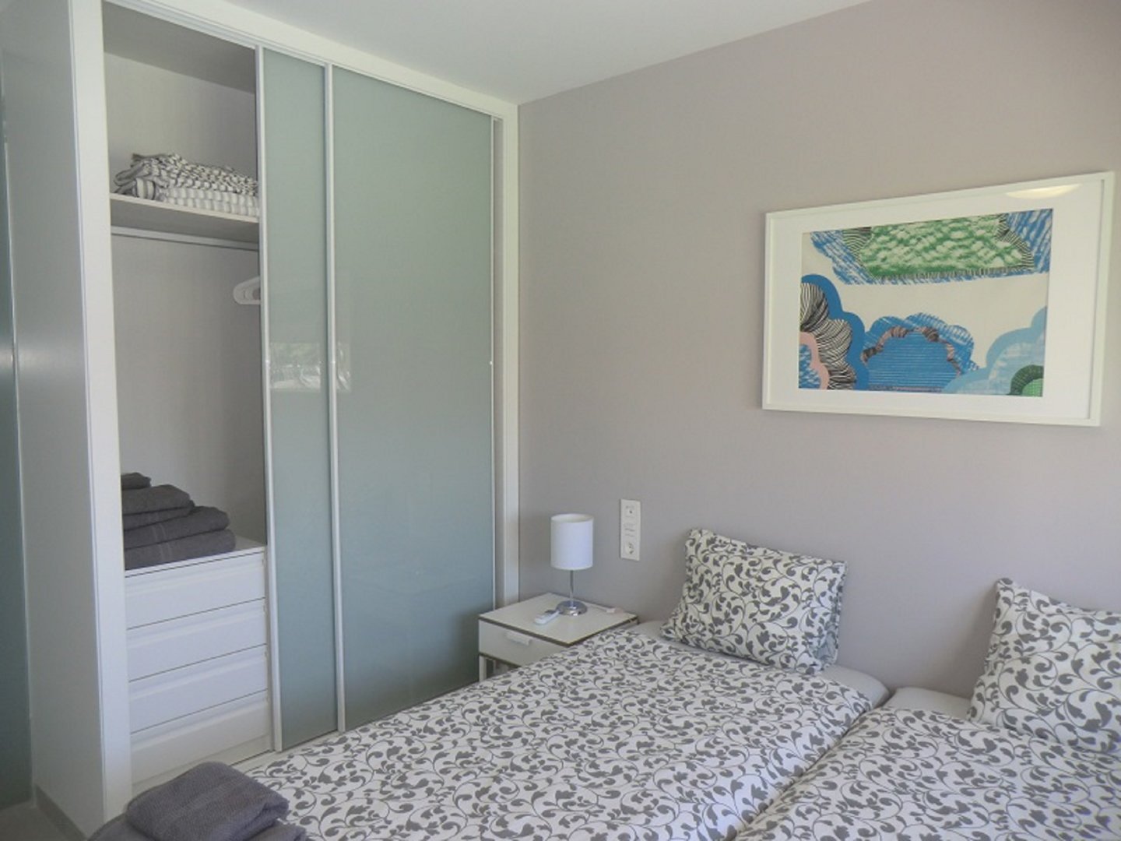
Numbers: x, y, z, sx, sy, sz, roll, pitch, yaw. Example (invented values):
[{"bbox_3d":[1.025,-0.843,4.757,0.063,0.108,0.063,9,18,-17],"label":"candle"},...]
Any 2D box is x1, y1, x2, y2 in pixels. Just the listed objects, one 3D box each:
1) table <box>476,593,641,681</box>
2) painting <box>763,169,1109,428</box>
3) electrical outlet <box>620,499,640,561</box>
[{"bbox_3d":[-0.007,1.017,3.025,0.453,0.524,0.395,4,6,41],"label":"table"},{"bbox_3d":[1.030,-0.329,2.264,0.926,0.636,0.025,4,6,41],"label":"painting"},{"bbox_3d":[0.271,0.421,2.992,0.087,0.228,0.012,4,6,41],"label":"electrical outlet"}]

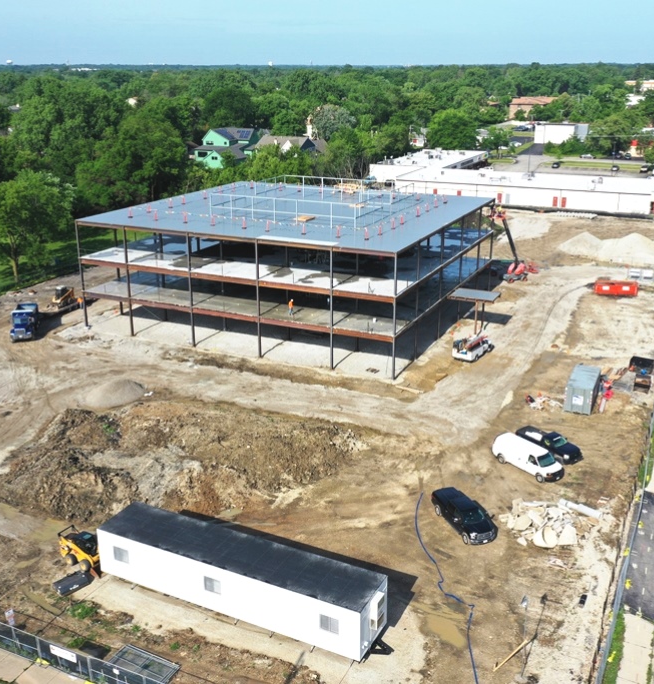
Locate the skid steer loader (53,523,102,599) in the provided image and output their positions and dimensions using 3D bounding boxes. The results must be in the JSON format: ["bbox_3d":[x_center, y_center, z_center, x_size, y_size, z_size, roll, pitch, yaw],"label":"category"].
[{"bbox_3d":[-15.519,13.663,52.191,3.550,2.050,1.900,13,24,34],"label":"skid steer loader"}]

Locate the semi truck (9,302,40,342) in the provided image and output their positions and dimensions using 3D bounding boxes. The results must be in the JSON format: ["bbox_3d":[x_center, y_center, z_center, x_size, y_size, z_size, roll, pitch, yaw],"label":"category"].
[{"bbox_3d":[-36.733,-2.588,96.923,2.400,2.850,6.800,-4,20,-10],"label":"semi truck"}]

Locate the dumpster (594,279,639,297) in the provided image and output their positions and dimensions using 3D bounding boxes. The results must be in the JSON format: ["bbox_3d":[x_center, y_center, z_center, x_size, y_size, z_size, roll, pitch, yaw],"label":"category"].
[{"bbox_3d":[40.586,-7.544,111.900,5.900,1.650,2.300,2,20,7],"label":"dumpster"}]

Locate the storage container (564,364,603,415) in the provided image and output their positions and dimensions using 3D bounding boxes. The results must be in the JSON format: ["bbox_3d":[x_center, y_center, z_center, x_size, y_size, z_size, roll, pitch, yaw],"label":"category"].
[{"bbox_3d":[24.556,4.555,76.454,2.420,2.620,5.900,9,21,24],"label":"storage container"}]

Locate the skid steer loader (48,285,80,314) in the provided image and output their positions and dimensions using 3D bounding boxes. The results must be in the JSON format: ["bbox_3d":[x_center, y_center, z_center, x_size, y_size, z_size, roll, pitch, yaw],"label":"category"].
[{"bbox_3d":[-34.623,-5.835,104.498,1.800,2.150,3.500,6,20,17],"label":"skid steer loader"}]

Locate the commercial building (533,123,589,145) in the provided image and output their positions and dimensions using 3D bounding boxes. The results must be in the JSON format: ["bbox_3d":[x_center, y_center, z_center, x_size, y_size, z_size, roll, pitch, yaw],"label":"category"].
[{"bbox_3d":[85.148,-75.732,289.362,14.100,6.400,16.000,12,23,30],"label":"commercial building"}]

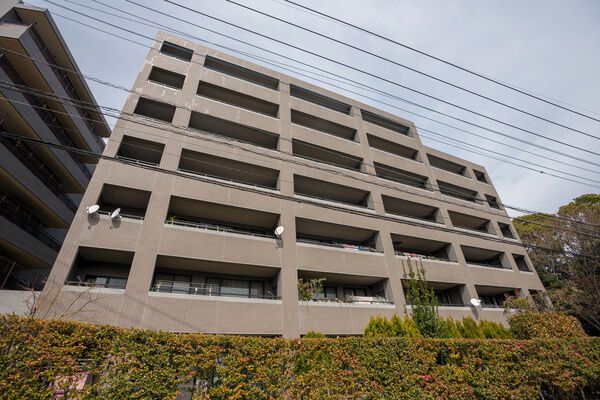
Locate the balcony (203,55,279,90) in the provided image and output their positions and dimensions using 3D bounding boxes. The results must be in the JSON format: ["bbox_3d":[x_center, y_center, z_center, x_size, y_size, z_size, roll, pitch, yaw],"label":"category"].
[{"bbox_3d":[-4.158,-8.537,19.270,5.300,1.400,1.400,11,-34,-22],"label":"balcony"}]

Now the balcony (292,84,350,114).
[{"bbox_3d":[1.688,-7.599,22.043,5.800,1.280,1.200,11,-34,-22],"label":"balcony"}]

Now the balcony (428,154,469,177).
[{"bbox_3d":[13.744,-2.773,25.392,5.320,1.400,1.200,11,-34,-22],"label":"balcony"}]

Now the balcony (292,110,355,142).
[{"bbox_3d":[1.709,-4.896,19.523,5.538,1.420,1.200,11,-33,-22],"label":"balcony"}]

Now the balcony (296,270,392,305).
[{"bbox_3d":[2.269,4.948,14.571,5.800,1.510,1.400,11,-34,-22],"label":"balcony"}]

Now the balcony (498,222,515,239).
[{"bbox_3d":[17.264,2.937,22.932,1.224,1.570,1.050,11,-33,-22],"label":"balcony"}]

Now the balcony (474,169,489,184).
[{"bbox_3d":[18.014,-2.177,26.729,1.840,1.400,0.350,11,-34,-22],"label":"balcony"}]

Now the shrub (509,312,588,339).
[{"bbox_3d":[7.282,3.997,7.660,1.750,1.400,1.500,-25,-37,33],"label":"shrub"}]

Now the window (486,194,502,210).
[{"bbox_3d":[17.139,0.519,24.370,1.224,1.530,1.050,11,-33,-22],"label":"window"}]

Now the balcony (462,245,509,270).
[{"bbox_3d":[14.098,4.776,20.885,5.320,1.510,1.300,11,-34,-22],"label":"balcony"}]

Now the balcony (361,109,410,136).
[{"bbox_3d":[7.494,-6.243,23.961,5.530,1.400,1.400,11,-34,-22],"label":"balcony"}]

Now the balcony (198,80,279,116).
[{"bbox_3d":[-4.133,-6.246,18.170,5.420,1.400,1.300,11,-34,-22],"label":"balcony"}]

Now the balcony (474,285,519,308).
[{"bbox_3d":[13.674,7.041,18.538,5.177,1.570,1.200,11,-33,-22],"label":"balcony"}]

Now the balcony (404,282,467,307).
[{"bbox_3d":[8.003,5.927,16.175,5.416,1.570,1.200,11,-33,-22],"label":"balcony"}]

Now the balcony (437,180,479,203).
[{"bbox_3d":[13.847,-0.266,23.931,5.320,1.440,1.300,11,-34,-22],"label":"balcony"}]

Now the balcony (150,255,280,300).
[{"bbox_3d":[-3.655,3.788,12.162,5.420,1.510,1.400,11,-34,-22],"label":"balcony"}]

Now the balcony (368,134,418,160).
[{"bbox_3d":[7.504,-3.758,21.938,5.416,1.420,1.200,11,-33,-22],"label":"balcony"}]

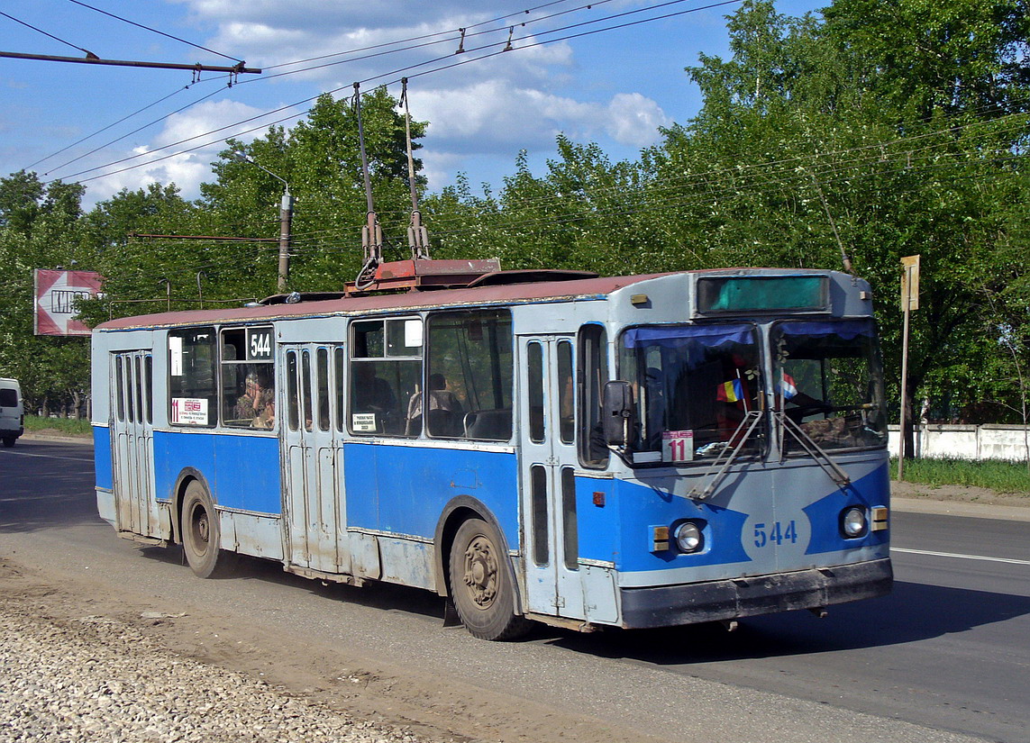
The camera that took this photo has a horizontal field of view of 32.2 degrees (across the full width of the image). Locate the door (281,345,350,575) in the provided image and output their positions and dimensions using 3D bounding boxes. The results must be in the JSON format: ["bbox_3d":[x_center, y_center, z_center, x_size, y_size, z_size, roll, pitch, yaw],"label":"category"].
[{"bbox_3d":[-1.928,0.830,17.147,0.101,2.160,1.408,-2,1,-32],"label":"door"}]

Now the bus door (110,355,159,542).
[{"bbox_3d":[-4.664,0.881,21.939,0.080,2.250,1.280,-2,1,-33],"label":"bus door"}]

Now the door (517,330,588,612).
[{"bbox_3d":[0.307,0.846,14.352,0.080,2.260,0.810,-2,1,-33],"label":"door"}]

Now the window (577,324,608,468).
[{"bbox_3d":[0.582,0.185,13.062,0.080,1.042,0.411,-2,1,-32],"label":"window"}]

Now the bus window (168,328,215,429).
[{"bbox_3d":[-3.537,0.070,19.606,0.080,1.088,1.382,-2,1,-32],"label":"bus window"}]

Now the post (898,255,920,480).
[{"bbox_3d":[6.609,-0.061,30.200,0.500,3.800,0.120,3,0,-37],"label":"post"}]

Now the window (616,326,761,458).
[{"bbox_3d":[1.305,0.169,13.083,1.146,1.025,0.121,-2,-2,-27],"label":"window"}]

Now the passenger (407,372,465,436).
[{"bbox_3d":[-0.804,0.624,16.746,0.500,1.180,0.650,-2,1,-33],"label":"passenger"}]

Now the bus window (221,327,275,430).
[{"bbox_3d":[-2.751,0.061,18.356,0.080,1.065,1.326,-2,1,-32],"label":"bus window"}]

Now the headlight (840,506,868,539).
[{"bbox_3d":[2.743,1.210,14.488,0.230,0.240,0.120,-2,1,-33],"label":"headlight"}]

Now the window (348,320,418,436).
[{"bbox_3d":[-1.204,0.070,16.594,0.060,1.050,1.290,-2,1,-33],"label":"window"}]

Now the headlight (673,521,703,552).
[{"bbox_3d":[1.267,1.216,13.041,0.221,0.221,0.111,-2,1,-32],"label":"headlight"}]

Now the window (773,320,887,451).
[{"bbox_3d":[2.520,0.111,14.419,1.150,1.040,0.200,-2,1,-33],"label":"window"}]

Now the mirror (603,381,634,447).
[{"bbox_3d":[0.731,0.297,12.567,0.201,0.452,0.090,-2,1,-10],"label":"mirror"}]

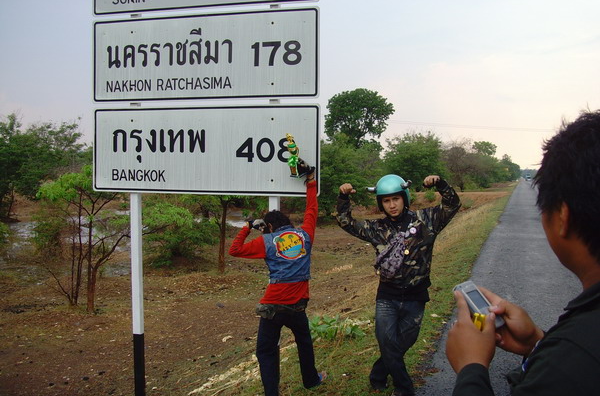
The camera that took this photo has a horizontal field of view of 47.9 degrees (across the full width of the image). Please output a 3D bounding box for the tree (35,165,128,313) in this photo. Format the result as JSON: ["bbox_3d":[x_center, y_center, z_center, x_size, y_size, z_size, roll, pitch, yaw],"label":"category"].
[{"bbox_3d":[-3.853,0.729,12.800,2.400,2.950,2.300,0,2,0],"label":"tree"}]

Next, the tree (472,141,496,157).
[{"bbox_3d":[34.116,-6.379,125.000,4.800,8.500,4.800,0,2,0],"label":"tree"}]

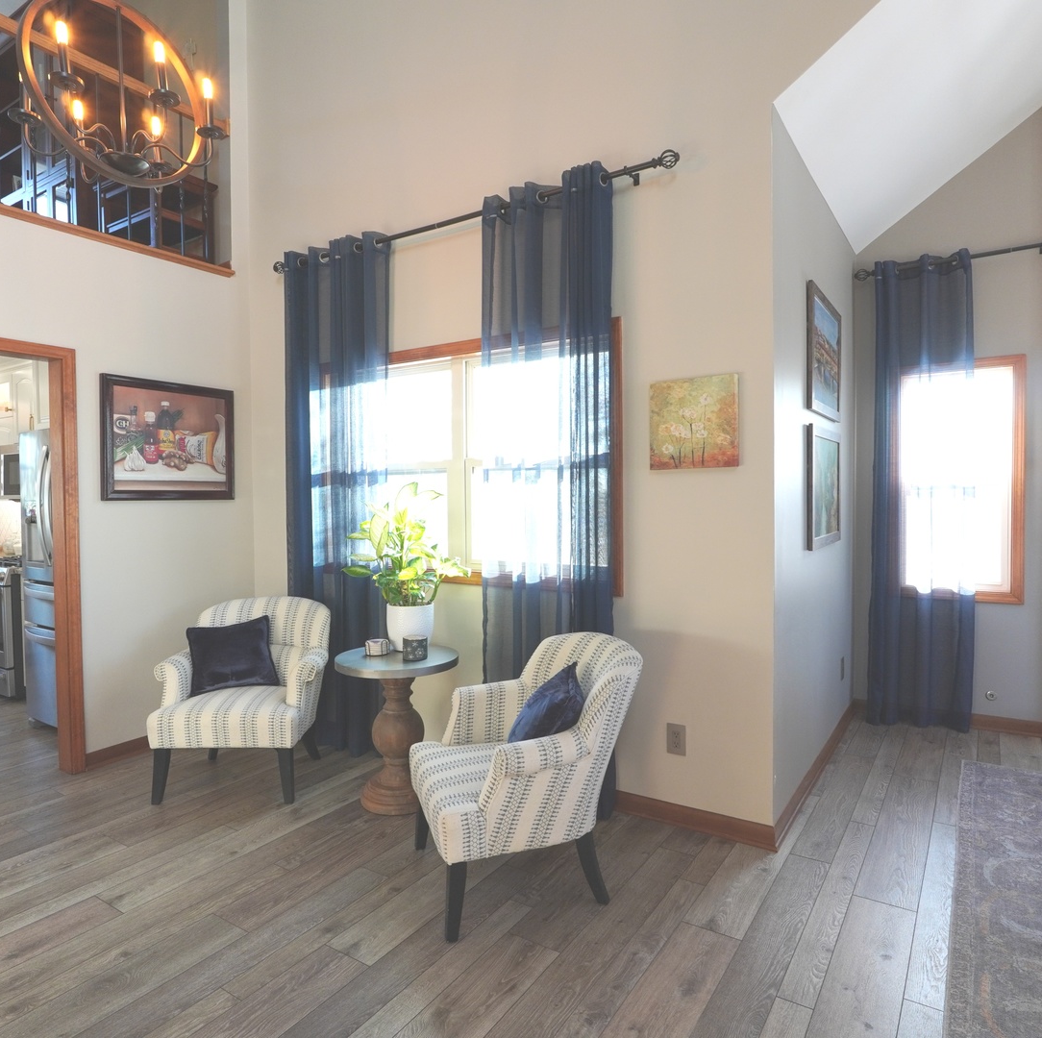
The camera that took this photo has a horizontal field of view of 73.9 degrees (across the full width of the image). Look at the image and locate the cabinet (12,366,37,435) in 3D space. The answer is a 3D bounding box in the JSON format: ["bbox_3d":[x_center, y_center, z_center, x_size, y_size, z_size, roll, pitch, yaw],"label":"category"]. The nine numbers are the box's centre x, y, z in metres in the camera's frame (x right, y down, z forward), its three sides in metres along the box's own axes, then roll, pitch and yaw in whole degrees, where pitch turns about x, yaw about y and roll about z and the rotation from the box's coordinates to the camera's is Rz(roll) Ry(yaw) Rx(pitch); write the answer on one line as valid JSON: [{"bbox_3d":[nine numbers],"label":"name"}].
[{"bbox_3d":[-3.493,-0.845,5.242,0.733,0.542,0.330,0,2,34],"label":"cabinet"}]

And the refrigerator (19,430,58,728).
[{"bbox_3d":[-2.434,0.359,4.266,0.910,1.780,0.900,1,2,34],"label":"refrigerator"}]

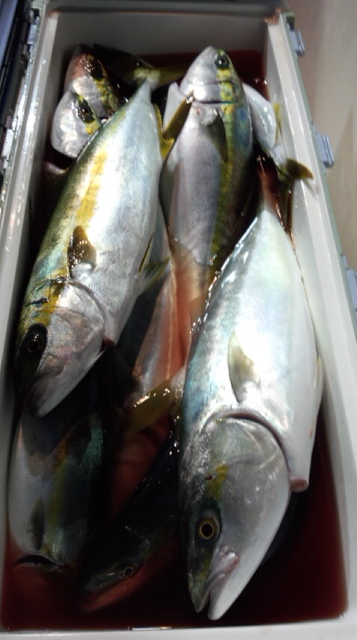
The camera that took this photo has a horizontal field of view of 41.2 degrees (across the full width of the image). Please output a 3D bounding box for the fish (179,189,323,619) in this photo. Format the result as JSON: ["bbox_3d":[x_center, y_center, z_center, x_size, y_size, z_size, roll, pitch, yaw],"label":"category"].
[{"bbox_3d":[0.087,0.009,0.536,0.136,0.085,0.539,1,57,12],"label":"fish"}]

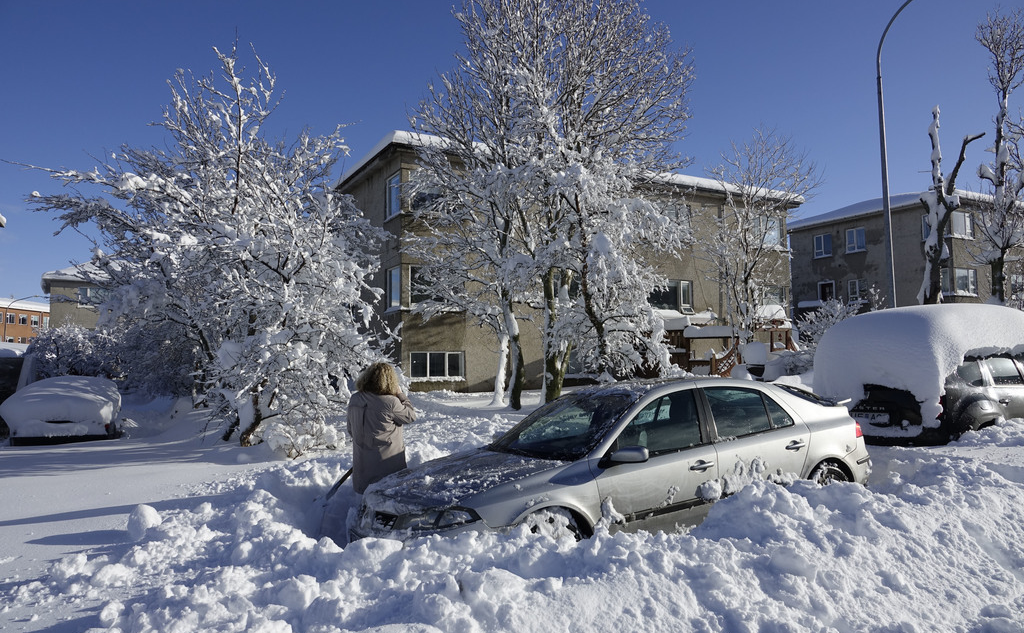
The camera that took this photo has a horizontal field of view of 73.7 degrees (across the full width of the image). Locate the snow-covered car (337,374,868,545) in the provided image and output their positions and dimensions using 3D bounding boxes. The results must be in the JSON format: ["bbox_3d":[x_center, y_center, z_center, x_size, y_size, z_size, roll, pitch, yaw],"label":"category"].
[{"bbox_3d":[1.030,1.200,5.750,4.580,1.440,1.780,0,-3,-30],"label":"snow-covered car"}]

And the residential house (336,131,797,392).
[{"bbox_3d":[1.688,-1.440,27.367,17.000,8.200,10.200,1,-4,-29],"label":"residential house"}]

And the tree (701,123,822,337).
[{"bbox_3d":[7.644,-1.876,21.000,3.600,8.000,3.400,-1,-4,0],"label":"tree"}]

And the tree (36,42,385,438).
[{"bbox_3d":[-4.579,-1.056,10.300,5.500,6.150,5.000,-1,-4,0],"label":"tree"}]

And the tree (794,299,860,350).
[{"bbox_3d":[9.705,0.708,21.000,2.100,2.700,2.000,-1,-4,0],"label":"tree"}]

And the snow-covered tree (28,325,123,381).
[{"bbox_3d":[-10.598,1.184,16.500,2.400,2.100,2.000,-1,-4,0],"label":"snow-covered tree"}]

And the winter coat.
[{"bbox_3d":[-1.186,1.144,6.250,0.540,0.950,0.400,-2,-4,17],"label":"winter coat"}]

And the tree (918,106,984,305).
[{"bbox_3d":[11.561,-1.687,18.000,1.750,7.700,1.400,-1,-4,0],"label":"tree"}]

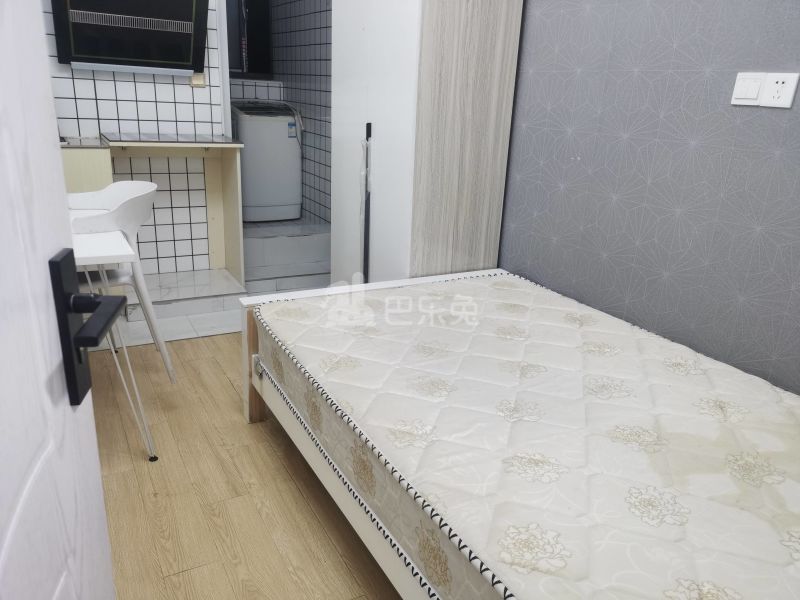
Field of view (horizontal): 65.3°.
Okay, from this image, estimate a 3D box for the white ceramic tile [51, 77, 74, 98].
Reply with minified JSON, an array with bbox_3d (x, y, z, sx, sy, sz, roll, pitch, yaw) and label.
[{"bbox_3d":[-1.755,-1.100,3.255,0.099,0.099,0.010,-8,22,-28],"label":"white ceramic tile"}]

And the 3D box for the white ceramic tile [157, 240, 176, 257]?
[{"bbox_3d":[-1.466,-0.319,3.906,0.101,0.101,0.009,-7,20,-28],"label":"white ceramic tile"}]

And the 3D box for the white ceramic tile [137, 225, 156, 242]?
[{"bbox_3d":[-1.507,-0.391,3.720,0.100,0.100,0.010,-7,21,-26],"label":"white ceramic tile"}]

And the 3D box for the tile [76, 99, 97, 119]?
[{"bbox_3d":[-1.696,-1.032,3.389,0.100,0.100,0.010,-7,21,-26],"label":"tile"}]

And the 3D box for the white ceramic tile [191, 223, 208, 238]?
[{"bbox_3d":[-1.235,-0.424,3.852,0.100,0.100,0.010,-7,21,-26],"label":"white ceramic tile"}]

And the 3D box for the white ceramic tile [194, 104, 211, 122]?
[{"bbox_3d":[-1.151,-1.096,3.652,0.100,0.100,0.010,-7,21,-26],"label":"white ceramic tile"}]

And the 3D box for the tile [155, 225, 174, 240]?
[{"bbox_3d":[-1.461,-0.418,3.874,0.101,0.101,0.009,-7,20,-28],"label":"tile"}]

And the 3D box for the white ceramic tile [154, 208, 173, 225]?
[{"bbox_3d":[-1.398,-0.495,3.697,0.099,0.099,0.010,-8,22,-28],"label":"white ceramic tile"}]

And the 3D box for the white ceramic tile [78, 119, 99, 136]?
[{"bbox_3d":[-1.682,-0.925,3.374,0.098,0.098,0.010,-8,21,-28],"label":"white ceramic tile"}]

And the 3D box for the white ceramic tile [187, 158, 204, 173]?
[{"bbox_3d":[-1.211,-0.807,3.700,0.098,0.098,0.010,-8,21,-28],"label":"white ceramic tile"}]

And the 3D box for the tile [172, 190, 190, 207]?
[{"bbox_3d":[-1.305,-0.602,3.712,0.099,0.099,0.010,-8,22,-28],"label":"tile"}]

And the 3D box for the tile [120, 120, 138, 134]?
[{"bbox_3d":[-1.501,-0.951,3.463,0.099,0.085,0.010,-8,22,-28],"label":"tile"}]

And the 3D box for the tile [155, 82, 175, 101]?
[{"bbox_3d":[-1.315,-1.158,3.496,0.099,0.099,0.010,-8,22,-28],"label":"tile"}]

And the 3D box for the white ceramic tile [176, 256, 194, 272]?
[{"bbox_3d":[-1.379,-0.232,3.986,0.101,0.101,0.009,-7,20,-28],"label":"white ceramic tile"}]

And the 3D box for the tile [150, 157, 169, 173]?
[{"bbox_3d":[-1.442,-0.813,3.745,0.101,0.101,0.009,-7,20,-28],"label":"tile"}]

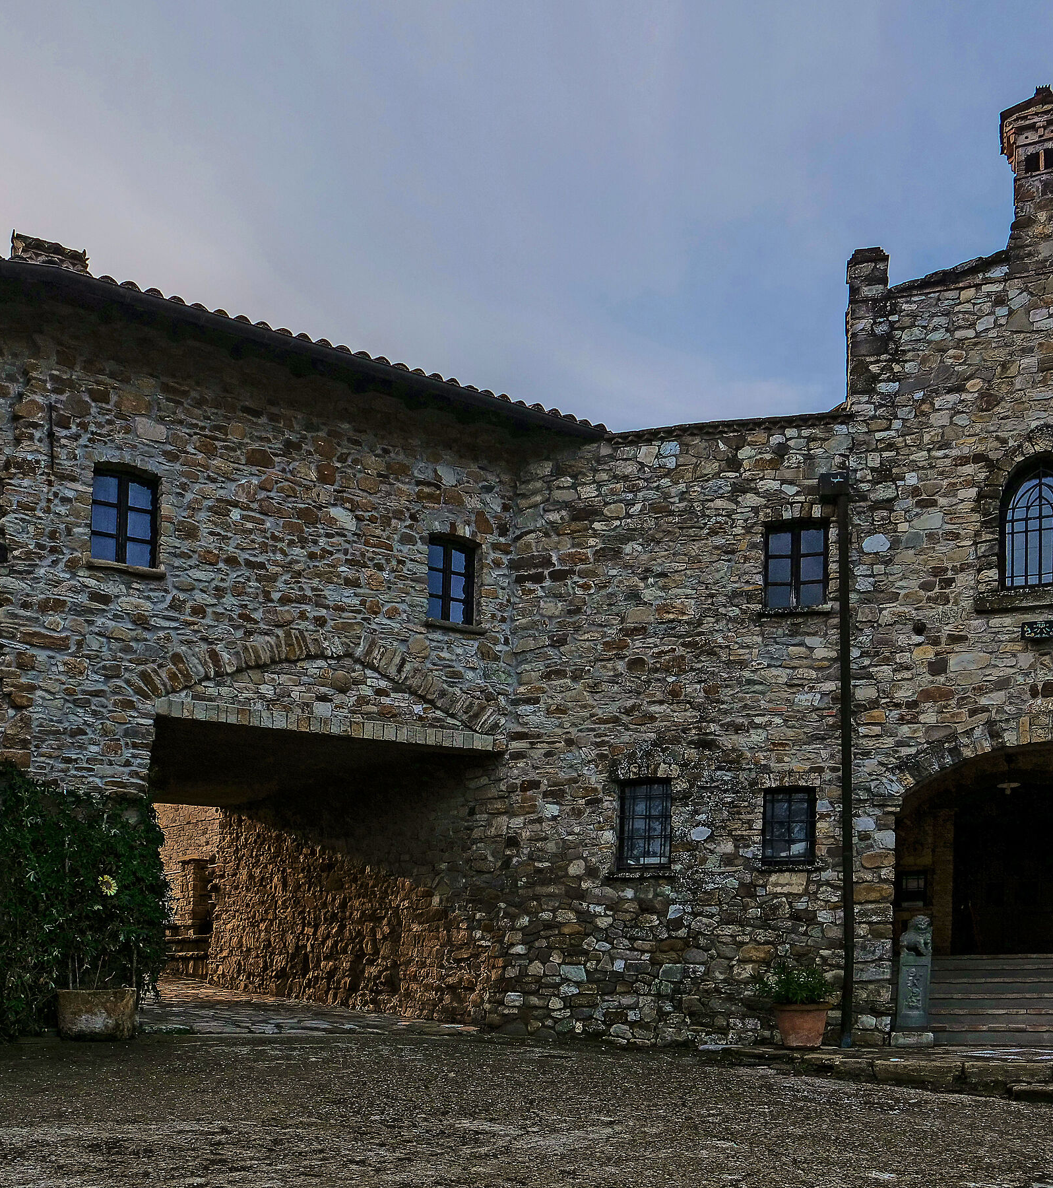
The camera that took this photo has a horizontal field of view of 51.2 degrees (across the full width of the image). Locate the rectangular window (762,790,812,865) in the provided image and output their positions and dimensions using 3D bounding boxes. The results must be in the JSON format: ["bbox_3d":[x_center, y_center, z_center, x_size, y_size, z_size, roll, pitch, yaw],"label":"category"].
[{"bbox_3d":[2.862,2.538,12.011,0.560,0.840,0.120,-1,-5,8],"label":"rectangular window"}]

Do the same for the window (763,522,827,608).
[{"bbox_3d":[3.198,-0.338,13.050,0.730,1.030,0.130,-1,-5,9],"label":"window"}]

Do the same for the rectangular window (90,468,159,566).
[{"bbox_3d":[-3.871,-0.727,10.571,0.610,0.880,0.120,2,-5,-28],"label":"rectangular window"}]

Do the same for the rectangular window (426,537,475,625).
[{"bbox_3d":[-0.907,-0.149,13.200,0.690,1.000,0.130,2,-5,-28],"label":"rectangular window"}]

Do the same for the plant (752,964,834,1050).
[{"bbox_3d":[3.049,4.683,12.500,0.880,0.930,0.840,-1,-5,8],"label":"plant"}]

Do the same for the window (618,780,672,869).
[{"bbox_3d":[1.446,2.787,13.300,0.660,1.060,0.100,-1,-5,7],"label":"window"}]

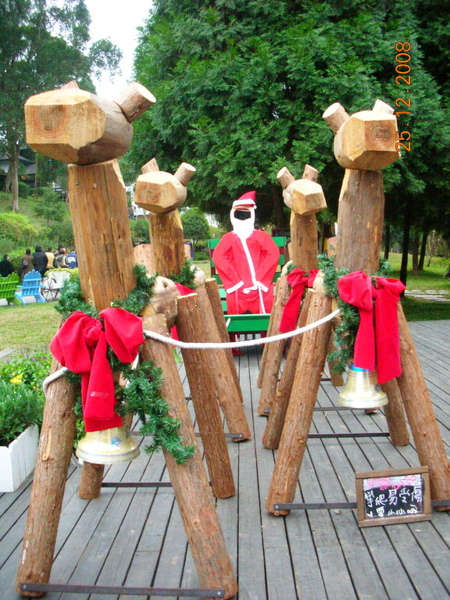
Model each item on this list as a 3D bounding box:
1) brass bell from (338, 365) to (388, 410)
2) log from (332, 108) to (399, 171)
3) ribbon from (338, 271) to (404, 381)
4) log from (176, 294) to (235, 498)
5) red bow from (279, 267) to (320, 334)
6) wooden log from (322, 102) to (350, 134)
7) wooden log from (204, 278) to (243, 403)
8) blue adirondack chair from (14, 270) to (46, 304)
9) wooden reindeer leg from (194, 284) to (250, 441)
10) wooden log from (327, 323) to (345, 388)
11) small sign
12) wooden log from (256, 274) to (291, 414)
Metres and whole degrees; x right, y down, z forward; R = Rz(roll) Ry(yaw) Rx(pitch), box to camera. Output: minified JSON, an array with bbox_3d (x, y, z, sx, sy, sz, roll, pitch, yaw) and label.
[{"bbox_3d":[0.730,0.445,3.198,0.260,0.225,0.260,0,5,1],"label":"brass bell"},{"bbox_3d":[0.671,-0.776,2.952,0.315,0.300,0.420,0,5,1],"label":"log"},{"bbox_3d":[0.751,0.146,3.110,0.338,0.574,0.150,0,5,0],"label":"ribbon"},{"bbox_3d":[-0.107,0.547,3.488,0.135,1.180,0.135,-10,4,2],"label":"log"},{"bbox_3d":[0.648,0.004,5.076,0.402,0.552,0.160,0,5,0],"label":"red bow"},{"bbox_3d":[0.590,-0.947,3.183,0.135,0.118,0.118,41,4,-25],"label":"wooden log"},{"bbox_3d":[-0.008,0.381,5.537,0.122,1.145,0.122,-11,7,1],"label":"wooden log"},{"bbox_3d":[-5.370,-0.383,16.799,0.730,0.930,0.850,-3,5,-31],"label":"blue adirondack chair"},{"bbox_3d":[-0.035,0.442,4.255,0.143,1.124,0.143,-16,4,3],"label":"wooden reindeer leg"},{"bbox_3d":[1.124,0.313,6.388,0.130,1.180,0.130,-9,4,2],"label":"wooden log"},{"bbox_3d":[0.877,1.023,3.173,0.400,0.280,0.040,-1,-6,-12],"label":"small sign"},{"bbox_3d":[0.425,0.401,5.249,0.135,1.200,0.135,8,5,1],"label":"wooden log"}]

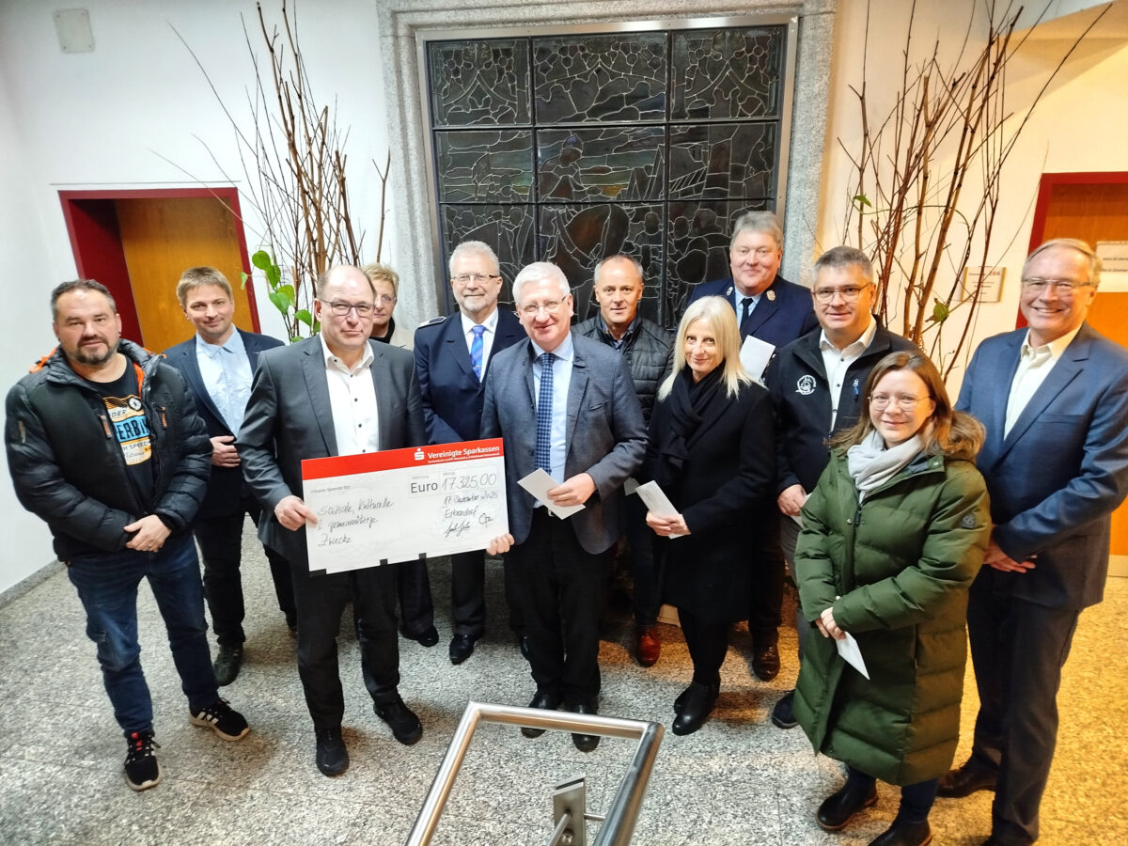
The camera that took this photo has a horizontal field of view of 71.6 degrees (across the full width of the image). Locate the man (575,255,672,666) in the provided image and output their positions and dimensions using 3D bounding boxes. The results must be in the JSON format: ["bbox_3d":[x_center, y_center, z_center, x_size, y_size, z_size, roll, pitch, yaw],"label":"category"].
[{"bbox_3d":[0.240,0.191,3.264,0.520,1.770,0.360,1,20,6],"label":"man"}]

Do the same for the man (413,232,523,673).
[{"bbox_3d":[-0.348,0.167,3.296,0.540,1.820,0.360,-3,20,-4],"label":"man"}]

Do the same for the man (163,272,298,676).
[{"bbox_3d":[-1.375,0.230,3.280,0.520,1.760,0.380,-9,21,-19],"label":"man"}]

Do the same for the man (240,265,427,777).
[{"bbox_3d":[-0.781,0.376,2.746,0.600,1.825,0.420,-11,22,-24],"label":"man"}]

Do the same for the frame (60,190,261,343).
[{"bbox_3d":[-2.068,-0.296,4.434,0.972,1.989,0.320,1,20,7],"label":"frame"}]

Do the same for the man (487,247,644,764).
[{"bbox_3d":[-0.002,0.338,2.821,0.570,1.810,0.400,2,20,8],"label":"man"}]

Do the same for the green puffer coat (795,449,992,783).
[{"bbox_3d":[0.969,0.551,2.362,0.440,1.060,0.570,-19,26,-39],"label":"green puffer coat"}]

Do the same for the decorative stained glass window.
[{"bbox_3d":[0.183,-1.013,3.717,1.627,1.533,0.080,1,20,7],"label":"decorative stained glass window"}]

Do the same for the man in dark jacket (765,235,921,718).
[{"bbox_3d":[0.962,0.292,2.853,0.550,1.830,0.400,8,22,24],"label":"man in dark jacket"}]

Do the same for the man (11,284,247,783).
[{"bbox_3d":[-1.470,0.414,2.710,0.610,1.810,0.420,-16,25,-35],"label":"man"}]

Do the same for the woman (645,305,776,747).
[{"bbox_3d":[0.534,0.368,2.893,0.480,1.680,0.400,11,24,31],"label":"woman"}]

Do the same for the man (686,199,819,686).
[{"bbox_3d":[0.724,0.147,3.149,0.550,1.910,0.380,5,21,16],"label":"man"}]

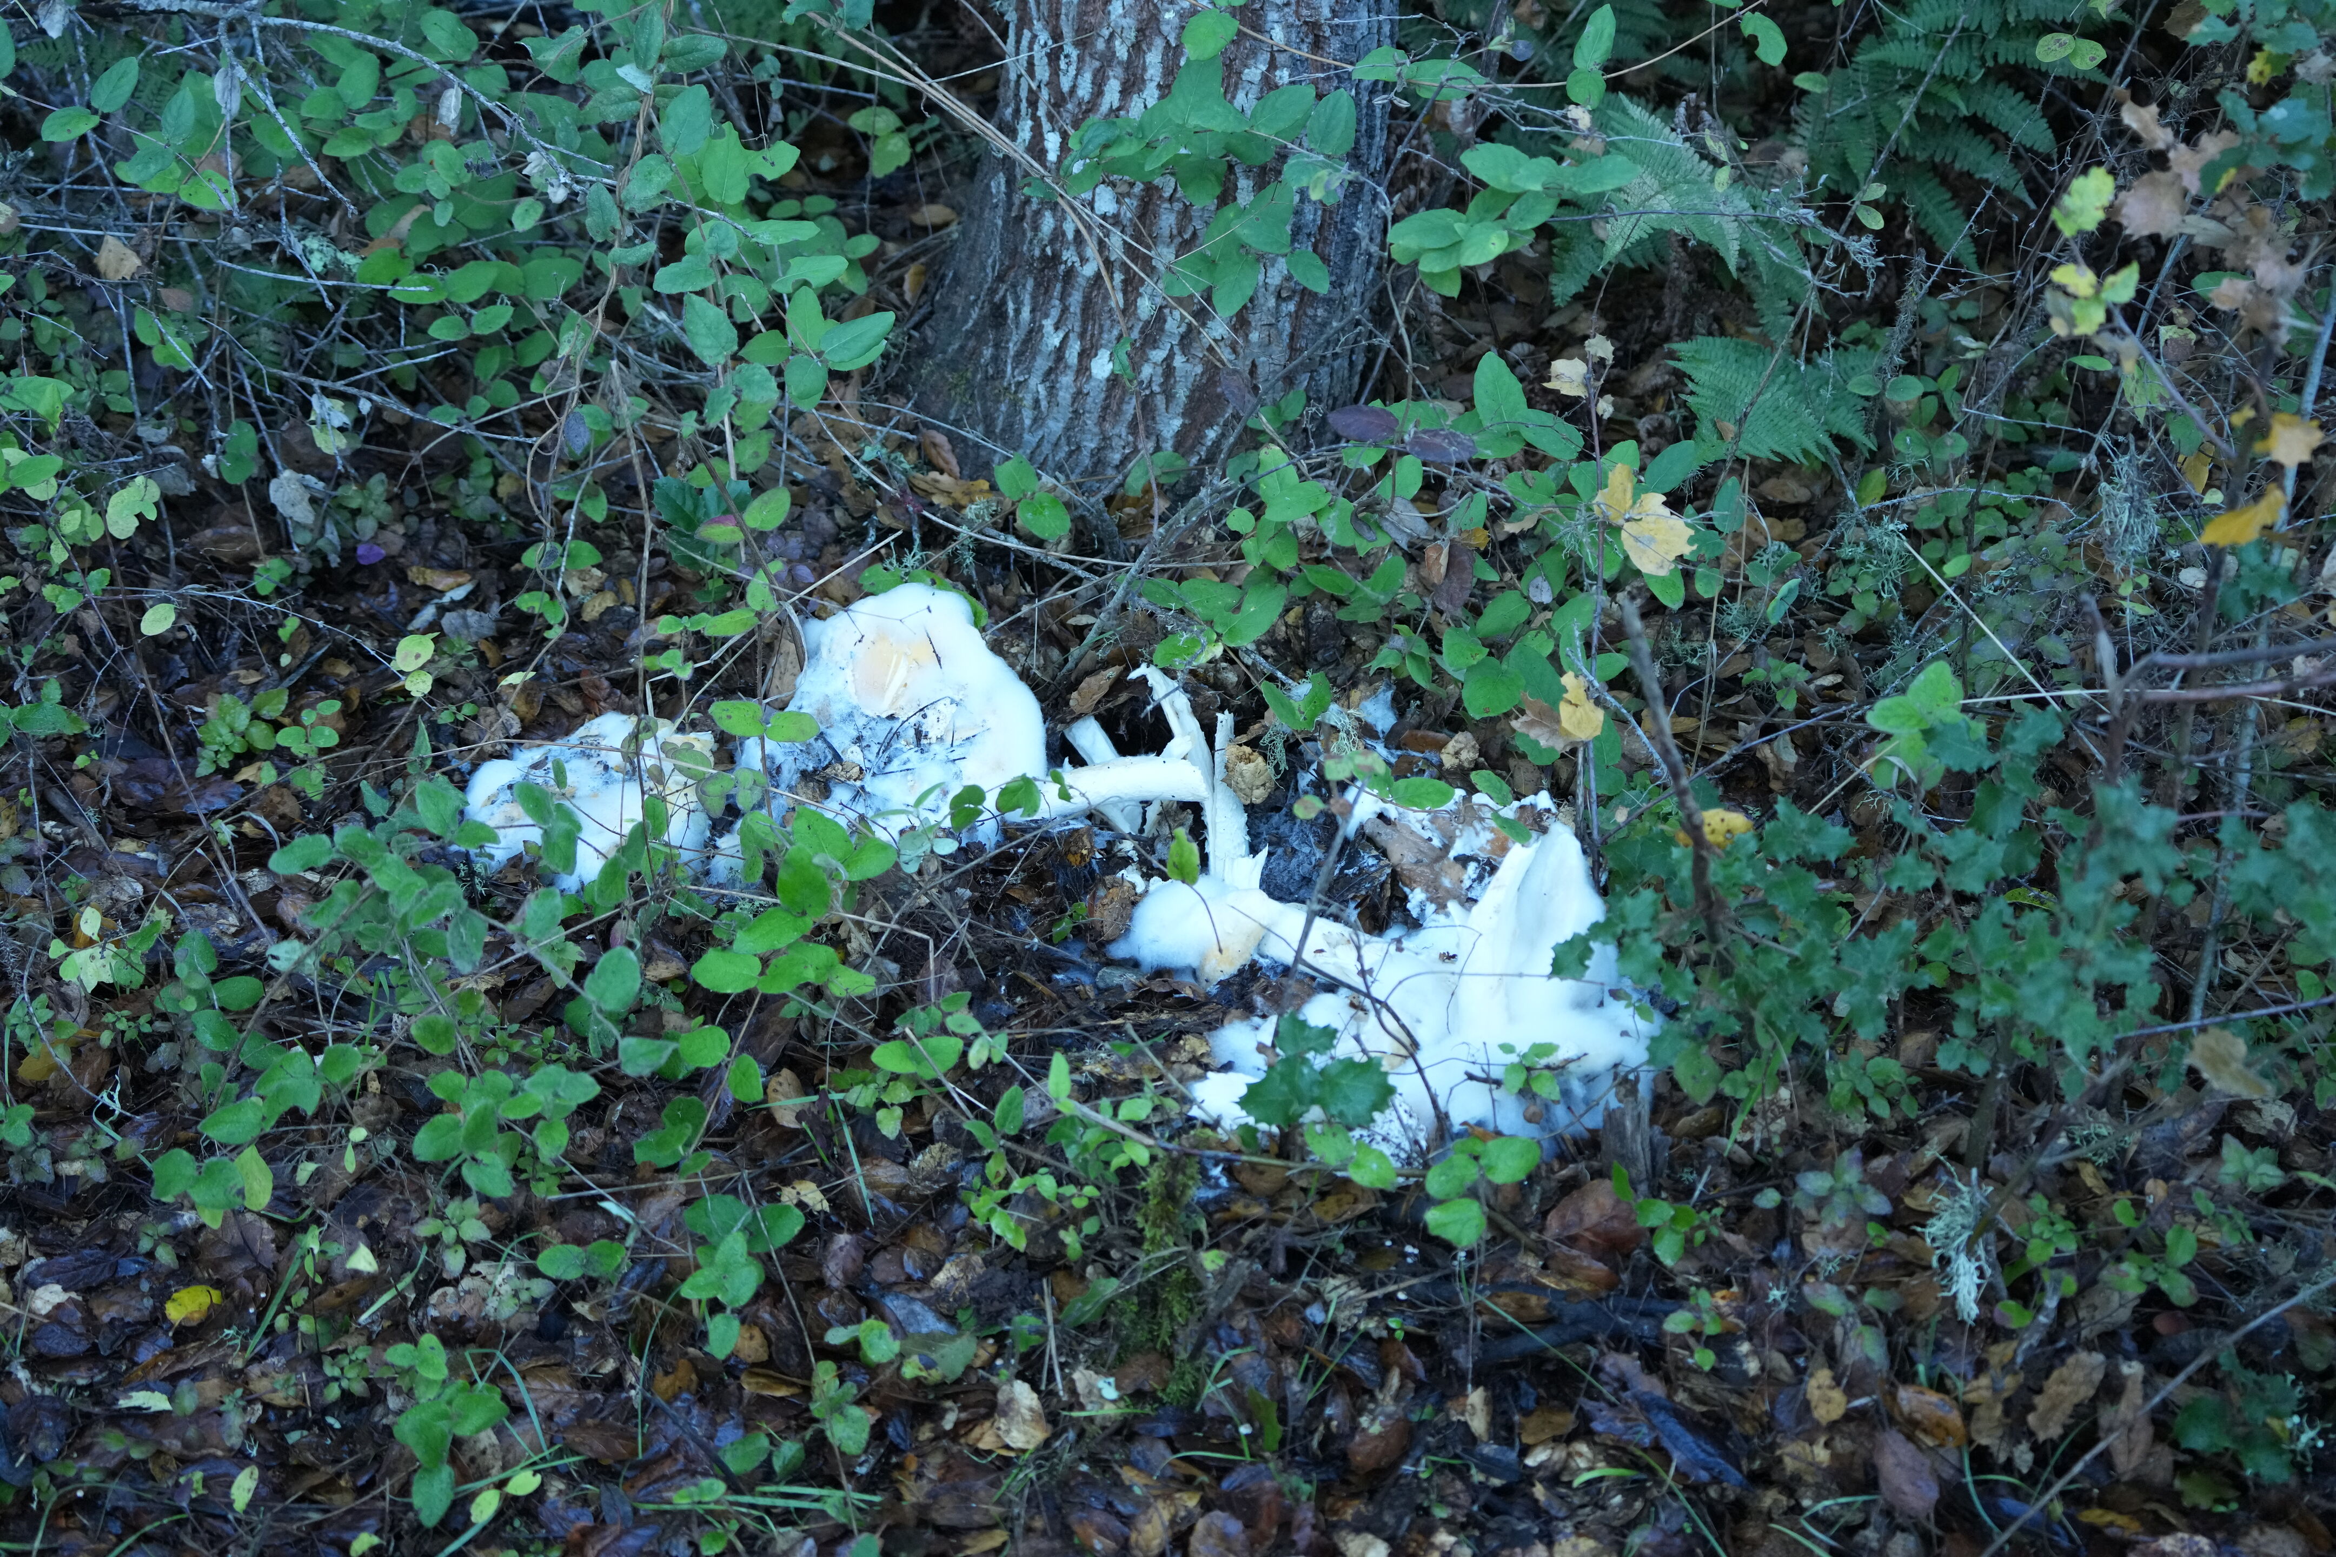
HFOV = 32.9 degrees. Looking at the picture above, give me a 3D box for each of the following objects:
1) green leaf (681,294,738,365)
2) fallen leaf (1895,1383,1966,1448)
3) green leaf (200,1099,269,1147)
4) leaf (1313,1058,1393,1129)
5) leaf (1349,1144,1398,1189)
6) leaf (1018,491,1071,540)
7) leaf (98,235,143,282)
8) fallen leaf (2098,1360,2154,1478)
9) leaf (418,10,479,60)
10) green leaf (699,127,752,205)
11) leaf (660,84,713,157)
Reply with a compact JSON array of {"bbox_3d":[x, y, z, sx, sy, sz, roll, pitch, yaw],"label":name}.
[{"bbox_3d":[-0.346,-0.339,2.980,0.034,0.062,0.012,-24,-11,-5],"label":"green leaf"},{"bbox_3d":[0.468,0.390,2.419,0.033,0.018,0.061,-20,40,-27],"label":"fallen leaf"},{"bbox_3d":[-0.557,0.206,2.360,0.042,0.010,0.032,-16,58,-10],"label":"green leaf"},{"bbox_3d":[0.110,0.185,2.330,0.046,0.010,0.045,6,63,3],"label":"leaf"},{"bbox_3d":[0.133,0.248,2.530,0.035,0.010,0.030,25,57,18],"label":"leaf"},{"bbox_3d":[-0.097,-0.207,3.120,0.041,0.010,0.054,-16,51,-14],"label":"leaf"},{"bbox_3d":[-0.795,-0.394,3.000,0.032,0.010,0.041,-13,64,-6],"label":"leaf"},{"bbox_3d":[0.586,0.392,2.420,0.034,0.014,0.087,9,46,8],"label":"fallen leaf"},{"bbox_3d":[-0.565,-0.583,3.100,0.059,0.010,0.034,38,74,13],"label":"leaf"},{"bbox_3d":[-0.338,-0.469,3.030,0.037,0.064,0.012,-4,-12,-1],"label":"green leaf"},{"bbox_3d":[-0.363,-0.498,3.000,0.040,0.061,0.012,24,-11,5],"label":"leaf"}]

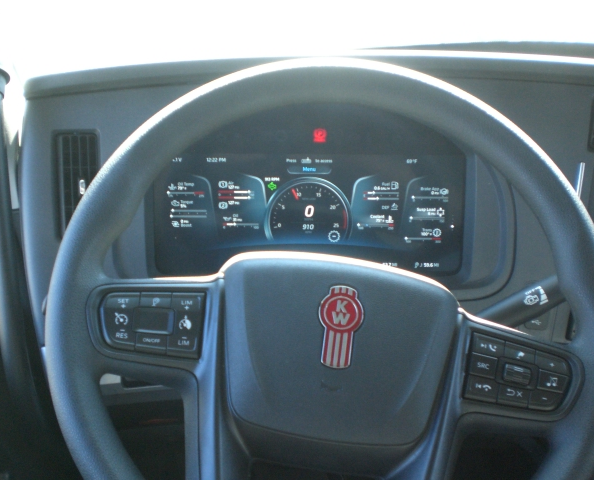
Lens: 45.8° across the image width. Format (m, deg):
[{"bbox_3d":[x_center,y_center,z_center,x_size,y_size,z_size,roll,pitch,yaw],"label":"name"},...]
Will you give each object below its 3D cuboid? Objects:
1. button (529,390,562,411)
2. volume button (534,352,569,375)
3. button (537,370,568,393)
[{"bbox_3d":[0.197,0.127,0.555,0.027,0.015,0.006,9,-15,2],"label":"button"},{"bbox_3d":[0.205,0.098,0.563,0.029,0.015,0.006,11,-15,3],"label":"volume button"},{"bbox_3d":[0.202,0.113,0.559,0.023,0.016,0.007,17,-19,2],"label":"button"}]

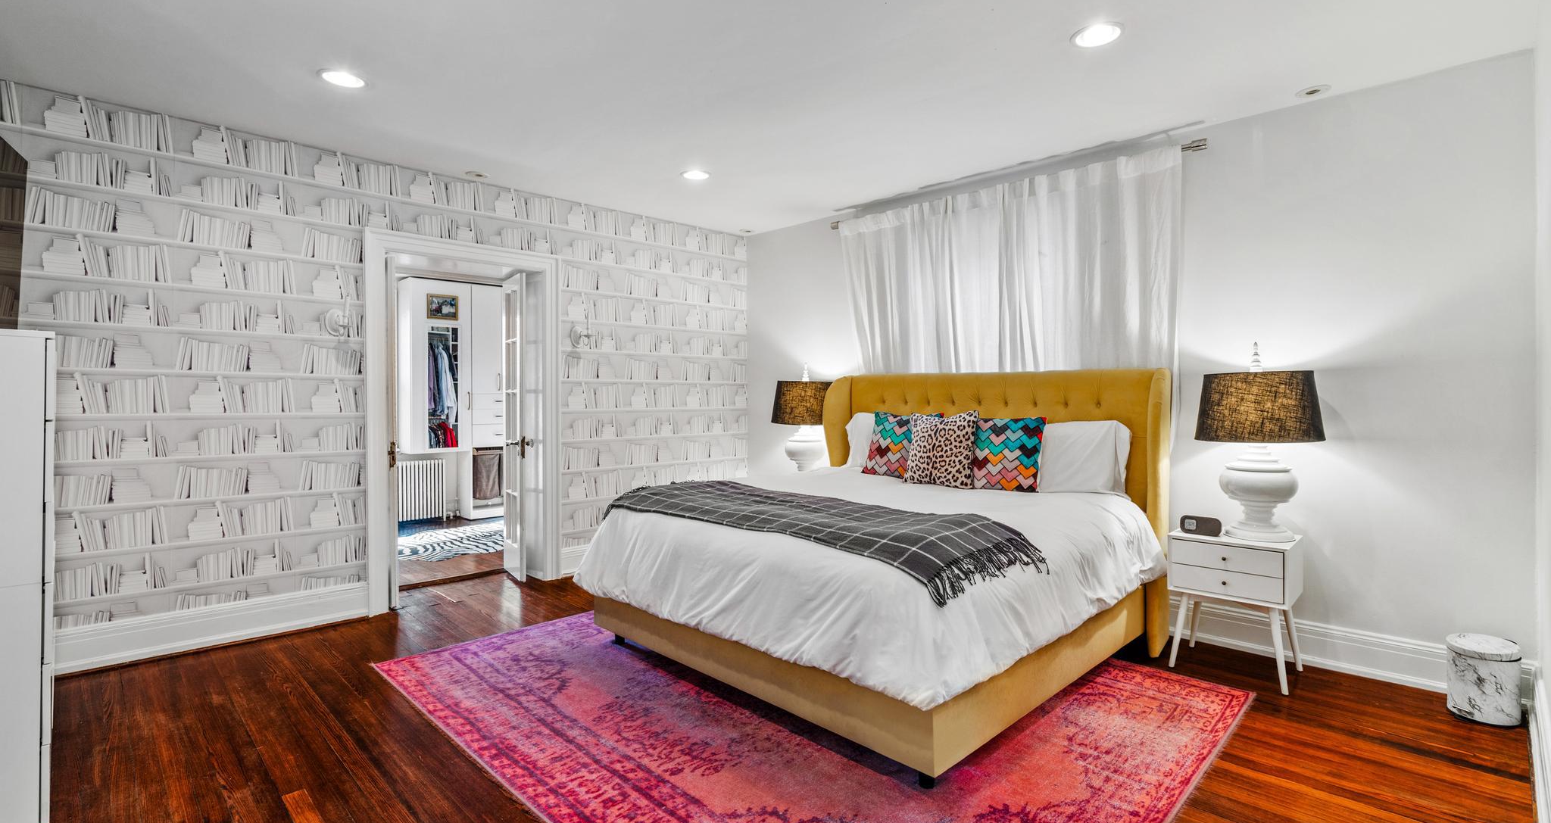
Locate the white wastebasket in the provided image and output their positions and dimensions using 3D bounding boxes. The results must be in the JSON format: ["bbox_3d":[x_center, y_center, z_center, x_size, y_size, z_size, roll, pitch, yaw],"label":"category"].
[{"bbox_3d":[2.788,1.054,2.714,0.275,0.287,0.208,-1,1,-43],"label":"white wastebasket"}]

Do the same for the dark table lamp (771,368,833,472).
[{"bbox_3d":[0.224,0.102,5.032,0.490,0.893,0.490,0,1,0],"label":"dark table lamp"}]

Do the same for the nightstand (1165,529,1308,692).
[{"bbox_3d":[2.126,0.885,3.184,0.453,0.615,0.391,1,1,44],"label":"nightstand"}]

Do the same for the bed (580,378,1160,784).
[{"bbox_3d":[0.536,0.479,3.579,2.185,1.425,2.155,-1,1,-44],"label":"bed"}]

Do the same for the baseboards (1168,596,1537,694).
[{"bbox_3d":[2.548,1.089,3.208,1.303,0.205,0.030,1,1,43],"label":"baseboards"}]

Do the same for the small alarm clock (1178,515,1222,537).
[{"bbox_3d":[1.985,0.535,3.216,0.167,0.085,0.050,1,1,39],"label":"small alarm clock"}]

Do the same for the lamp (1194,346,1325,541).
[{"bbox_3d":[2.212,0.131,3.159,0.492,0.893,0.492,1,1,44],"label":"lamp"}]

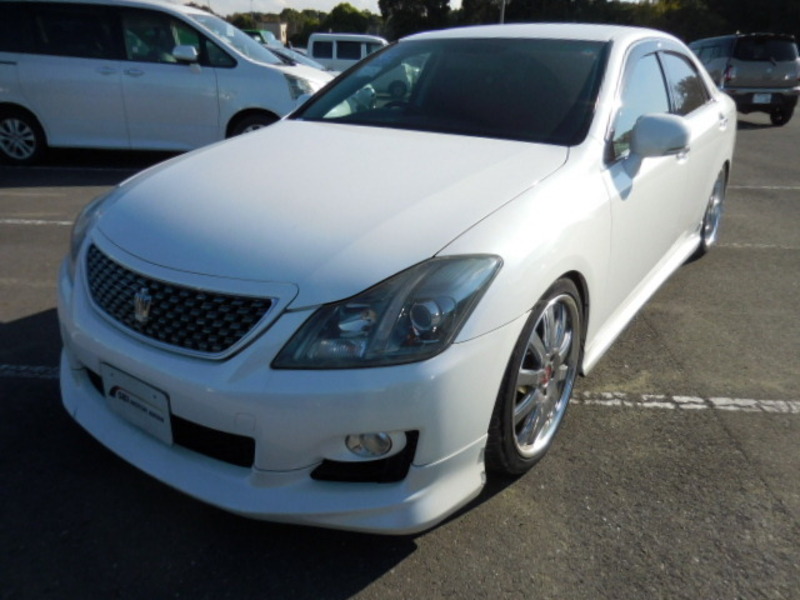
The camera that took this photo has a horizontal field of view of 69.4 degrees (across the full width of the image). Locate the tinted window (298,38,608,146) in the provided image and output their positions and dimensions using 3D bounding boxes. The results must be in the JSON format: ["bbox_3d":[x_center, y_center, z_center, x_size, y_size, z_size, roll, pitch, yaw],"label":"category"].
[{"bbox_3d":[0.230,-0.966,2.575,1.460,0.130,0.850,16,54,32],"label":"tinted window"}]

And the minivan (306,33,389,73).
[{"bbox_3d":[-1.098,-7.608,18.802,3.395,1.880,1.475,6,23,12],"label":"minivan"}]

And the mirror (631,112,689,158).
[{"bbox_3d":[0.952,-0.603,2.111,0.230,0.165,0.140,16,27,32],"label":"mirror"}]

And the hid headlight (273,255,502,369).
[{"bbox_3d":[-0.006,0.031,1.468,0.600,0.260,0.230,-1,23,-4],"label":"hid headlight"}]

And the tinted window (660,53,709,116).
[{"bbox_3d":[1.586,-1.191,3.162,0.080,0.340,1.050,-11,11,40],"label":"tinted window"}]

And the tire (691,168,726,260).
[{"bbox_3d":[2.051,-0.667,4.043,0.245,0.650,0.650,16,27,32],"label":"tire"}]

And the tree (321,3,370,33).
[{"bbox_3d":[-4.661,-22.744,50.124,5.000,5.313,4.800,1,23,0],"label":"tree"}]

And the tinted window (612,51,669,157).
[{"bbox_3d":[0.982,-0.846,2.403,0.080,0.430,0.930,-11,11,40],"label":"tinted window"}]

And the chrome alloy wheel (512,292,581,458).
[{"bbox_3d":[0.401,0.220,1.894,0.200,0.535,0.535,16,27,32],"label":"chrome alloy wheel"}]

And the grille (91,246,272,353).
[{"bbox_3d":[-0.680,0.005,1.632,0.830,0.200,0.120,16,27,32],"label":"grille"}]

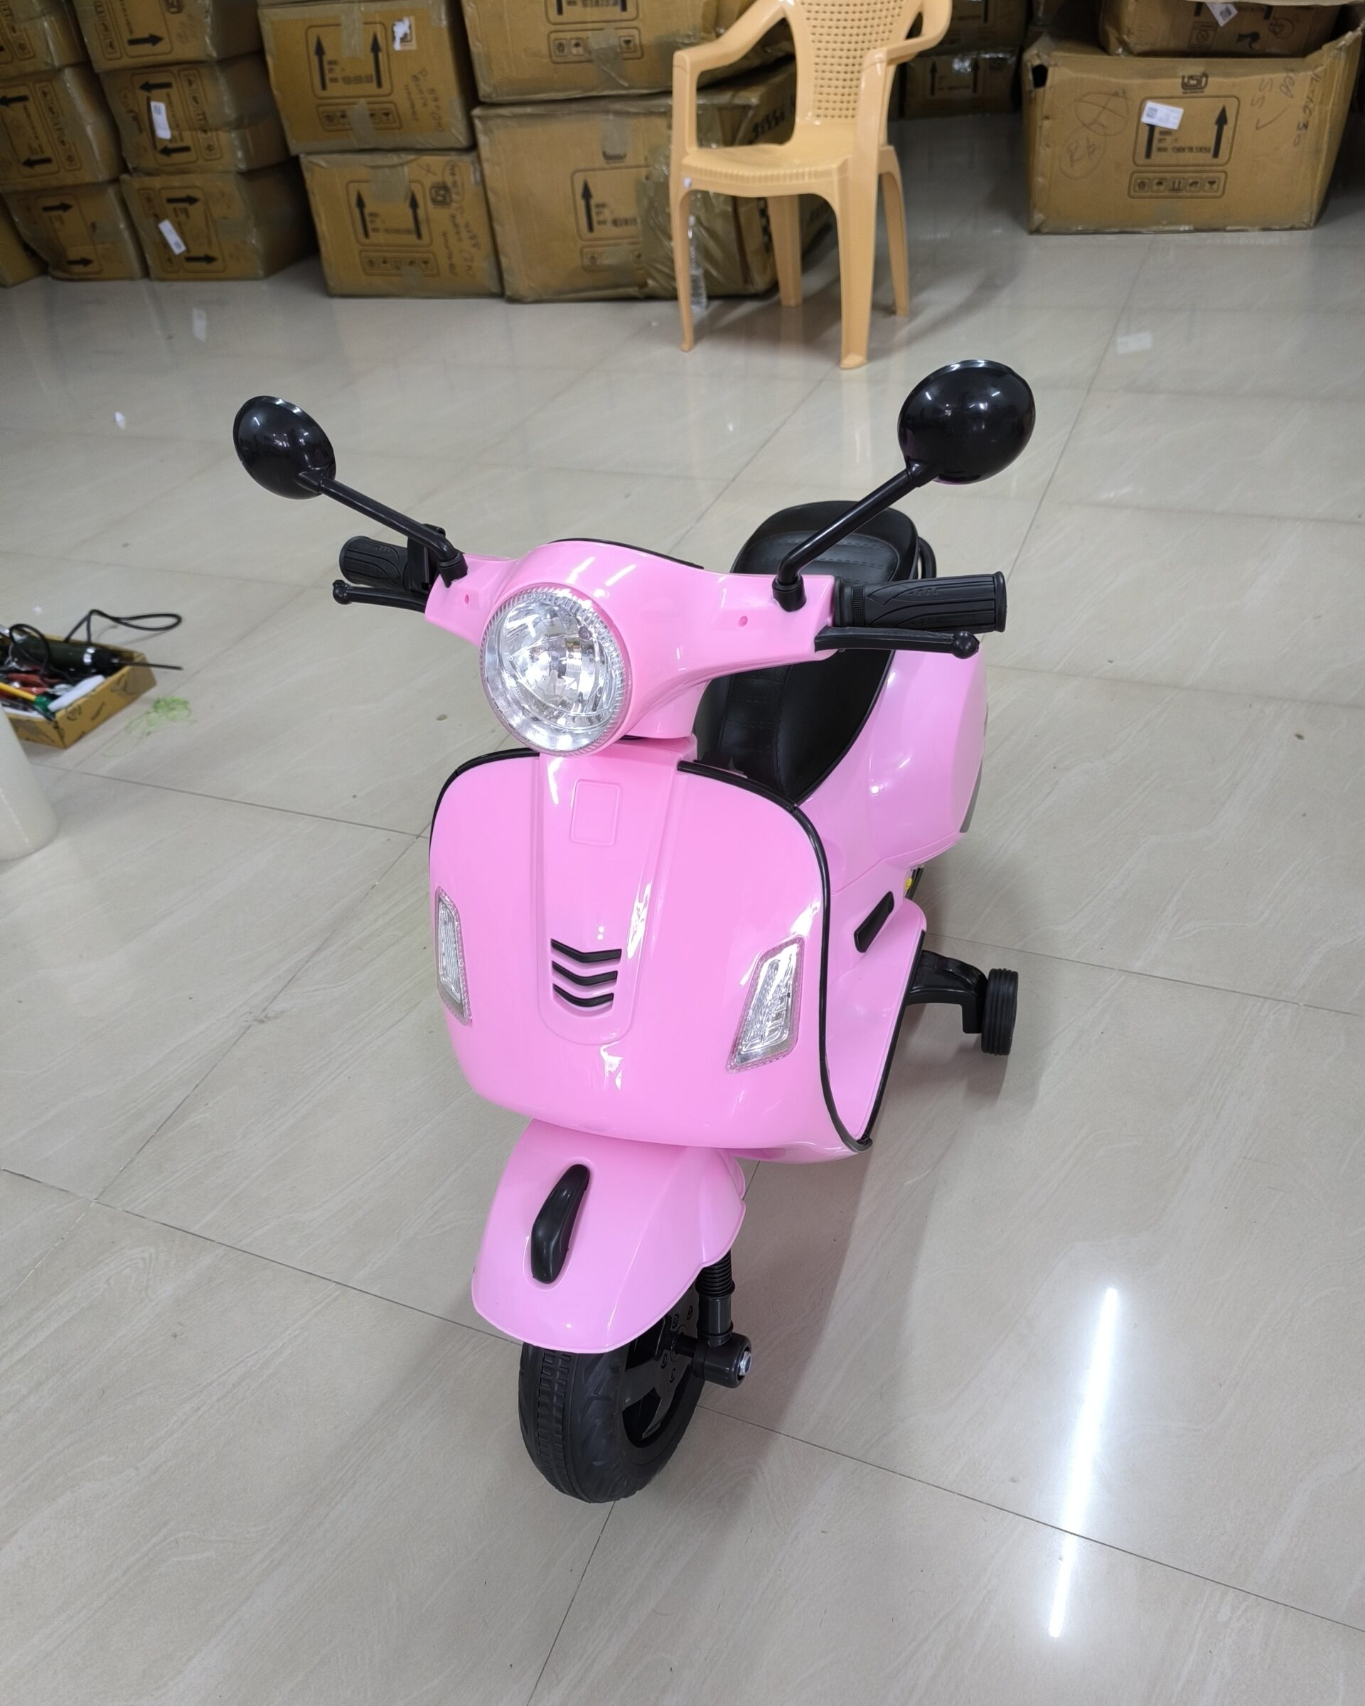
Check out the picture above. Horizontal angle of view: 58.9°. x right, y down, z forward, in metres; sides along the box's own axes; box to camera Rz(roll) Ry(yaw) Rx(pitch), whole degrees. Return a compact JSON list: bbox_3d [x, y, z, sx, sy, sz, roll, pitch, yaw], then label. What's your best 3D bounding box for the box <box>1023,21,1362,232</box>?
[{"bbox_3d":[1.588,-2.345,3.837,0.830,0.475,0.900,8,41,18],"label":"box"}]

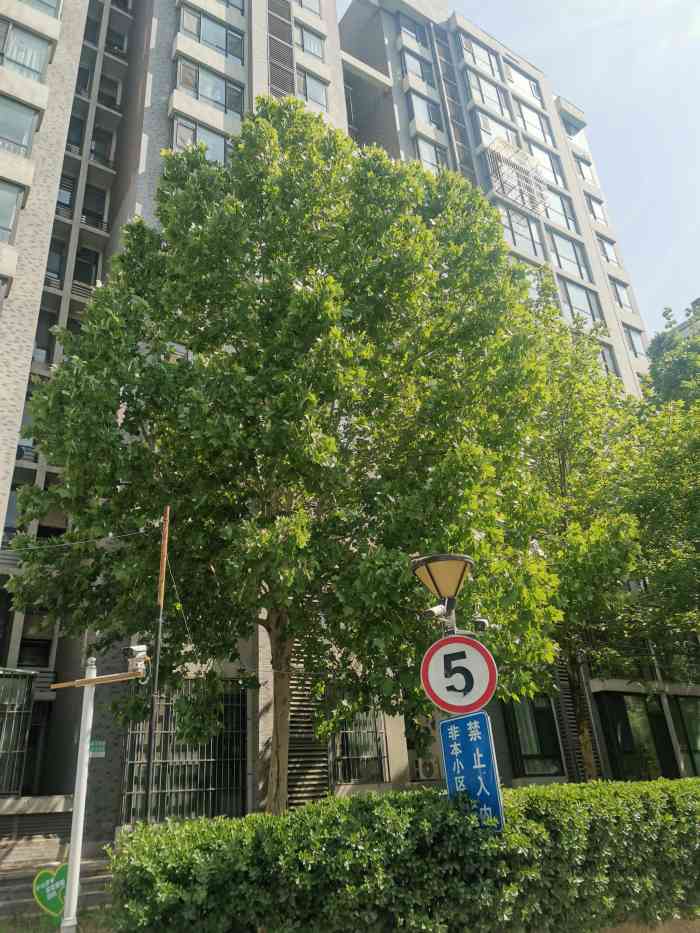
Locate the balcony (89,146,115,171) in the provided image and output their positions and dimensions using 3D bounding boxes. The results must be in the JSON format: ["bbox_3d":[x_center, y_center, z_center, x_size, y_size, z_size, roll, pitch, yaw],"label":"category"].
[{"bbox_3d":[-8.477,-10.062,23.826,0.898,0.862,0.850,13,-31,-31],"label":"balcony"}]

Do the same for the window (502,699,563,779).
[{"bbox_3d":[4.896,7.263,18.909,2.016,2.093,0.200,13,-31,-31],"label":"window"}]

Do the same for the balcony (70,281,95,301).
[{"bbox_3d":[-8.091,-4.973,21.303,0.898,0.774,0.850,13,-31,-31],"label":"balcony"}]

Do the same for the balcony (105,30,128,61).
[{"bbox_3d":[-8.872,-15.278,26.411,0.898,1.162,0.850,13,-31,-31],"label":"balcony"}]

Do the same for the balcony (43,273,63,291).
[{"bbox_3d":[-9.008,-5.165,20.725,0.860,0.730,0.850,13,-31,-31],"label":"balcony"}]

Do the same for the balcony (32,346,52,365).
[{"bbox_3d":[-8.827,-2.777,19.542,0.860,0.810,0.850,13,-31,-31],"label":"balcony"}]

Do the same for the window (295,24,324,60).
[{"bbox_3d":[-1.615,-16.340,27.085,1.250,1.447,0.200,13,-31,-31],"label":"window"}]

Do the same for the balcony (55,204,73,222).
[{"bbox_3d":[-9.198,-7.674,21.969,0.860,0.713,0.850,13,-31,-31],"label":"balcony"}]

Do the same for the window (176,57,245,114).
[{"bbox_3d":[-4.496,-12.186,22.641,2.276,1.602,0.200,13,-31,-31],"label":"window"}]

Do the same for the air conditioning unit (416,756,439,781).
[{"bbox_3d":[1.864,7.499,17.376,0.740,0.540,0.300,13,-31,-31],"label":"air conditioning unit"}]

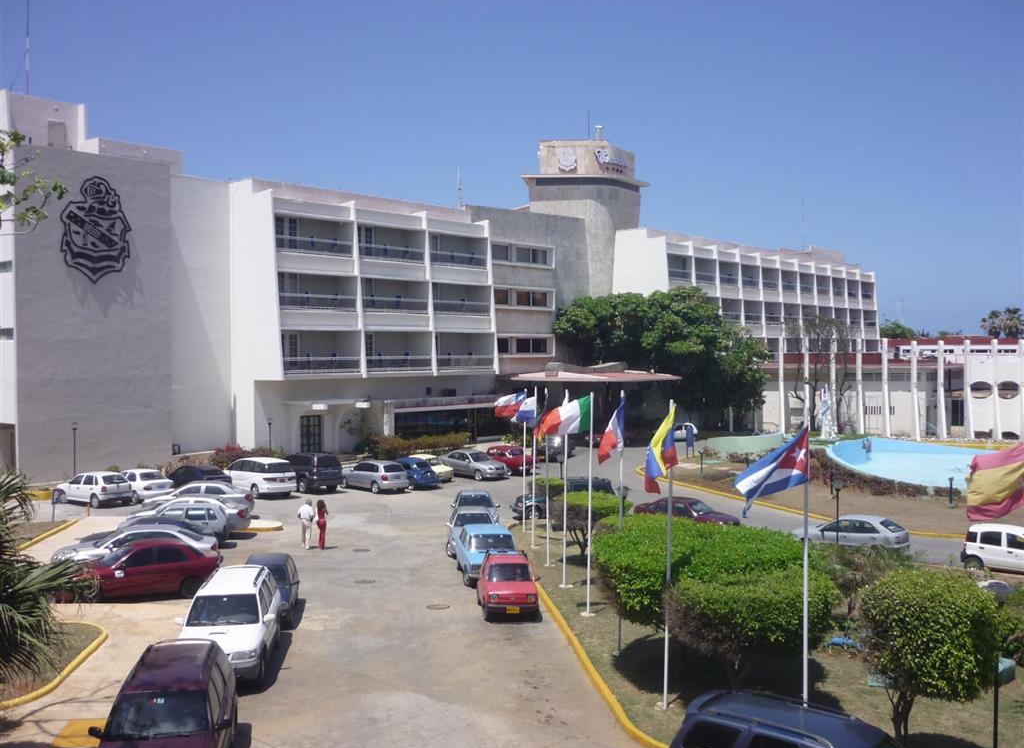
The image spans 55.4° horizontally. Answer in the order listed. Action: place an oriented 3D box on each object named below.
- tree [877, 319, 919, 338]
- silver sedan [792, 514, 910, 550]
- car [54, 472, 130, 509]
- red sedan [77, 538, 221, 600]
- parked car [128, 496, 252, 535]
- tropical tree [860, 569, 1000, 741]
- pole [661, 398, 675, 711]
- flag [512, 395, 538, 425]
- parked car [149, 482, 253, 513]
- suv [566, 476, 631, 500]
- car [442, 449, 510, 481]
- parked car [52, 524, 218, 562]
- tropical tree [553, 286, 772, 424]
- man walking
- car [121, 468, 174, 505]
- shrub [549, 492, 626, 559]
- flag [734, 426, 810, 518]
[{"bbox_3d":[49.234,-1.985,125.000,8.000,10.000,8.000,0,2,0],"label":"tree"},{"bbox_3d":[12.100,5.701,35.295,4.150,1.400,1.700,1,2,33],"label":"silver sedan"},{"bbox_3d":[-18.873,5.137,44.161,3.870,1.430,1.650,1,2,37],"label":"car"},{"bbox_3d":[-10.334,5.278,26.878,4.400,1.410,1.710,0,2,-13],"label":"red sedan"},{"bbox_3d":[-11.970,5.226,36.081,4.250,1.460,1.690,0,2,-10],"label":"parked car"},{"bbox_3d":[7.435,5.029,17.477,2.420,2.900,2.350,0,2,0],"label":"tropical tree"},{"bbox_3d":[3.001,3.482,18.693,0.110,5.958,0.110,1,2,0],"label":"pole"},{"bbox_3d":[0.473,1.244,34.200,1.000,1.050,0.300,0,2,0],"label":"flag"},{"bbox_3d":[-12.910,5.211,40.497,4.400,1.470,1.700,0,2,-4],"label":"parked car"},{"bbox_3d":[2.425,5.408,42.590,4.700,1.730,1.770,0,2,0],"label":"suv"},{"bbox_3d":[-2.178,4.982,54.073,4.500,1.450,1.730,2,2,45],"label":"car"},{"bbox_3d":[-11.361,5.260,29.379,4.650,1.450,1.780,0,2,-11],"label":"parked car"},{"bbox_3d":[11.563,-1.114,75.000,16.600,11.063,13.000,0,2,0],"label":"tropical tree"},{"bbox_3d":[-7.060,5.140,33.377,0.520,1.740,0.420,0,2,0],"label":"man walking"},{"bbox_3d":[-17.100,5.019,44.478,4.150,1.390,1.650,1,2,39],"label":"car"},{"bbox_3d":[2.602,5.084,33.200,2.600,2.000,2.600,0,2,0],"label":"shrub"},{"bbox_3d":[4.312,1.630,16.159,1.250,1.500,0.450,0,2,0],"label":"flag"}]

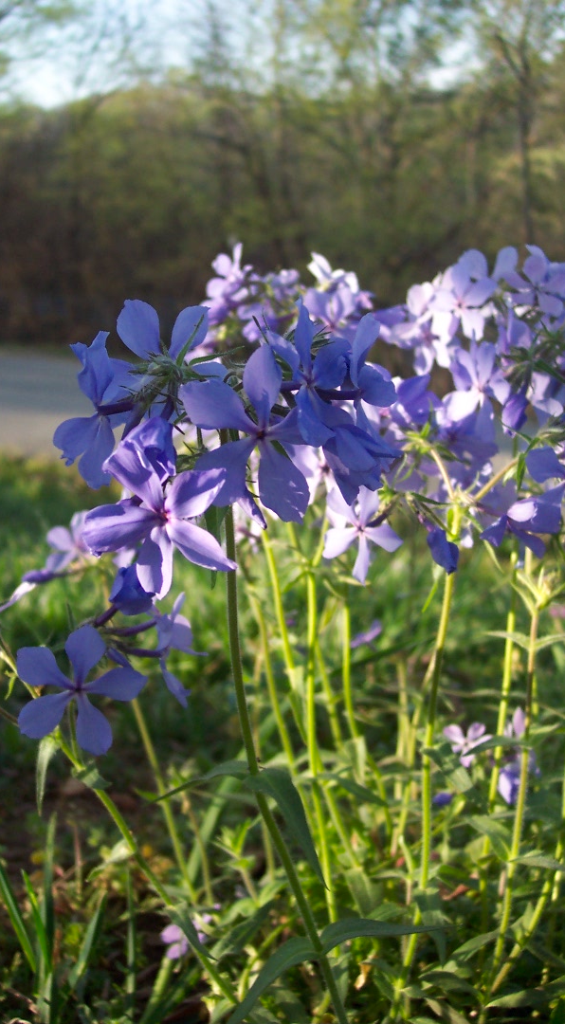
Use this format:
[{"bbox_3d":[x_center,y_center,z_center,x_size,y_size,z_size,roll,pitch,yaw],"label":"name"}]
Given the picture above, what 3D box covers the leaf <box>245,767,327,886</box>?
[{"bbox_3d":[0.002,0.066,0.228,0.008,0.007,0.026,-18,62,-28],"label":"leaf"}]

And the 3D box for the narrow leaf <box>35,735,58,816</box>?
[{"bbox_3d":[-0.057,0.063,0.260,0.004,0.019,0.004,-4,-17,23],"label":"narrow leaf"}]

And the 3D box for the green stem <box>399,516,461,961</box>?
[{"bbox_3d":[0.050,0.082,0.370,0.008,0.170,0.006,4,10,0],"label":"green stem"}]

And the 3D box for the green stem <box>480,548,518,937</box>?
[{"bbox_3d":[0.082,0.090,0.413,0.005,0.154,0.004,3,10,0],"label":"green stem"}]

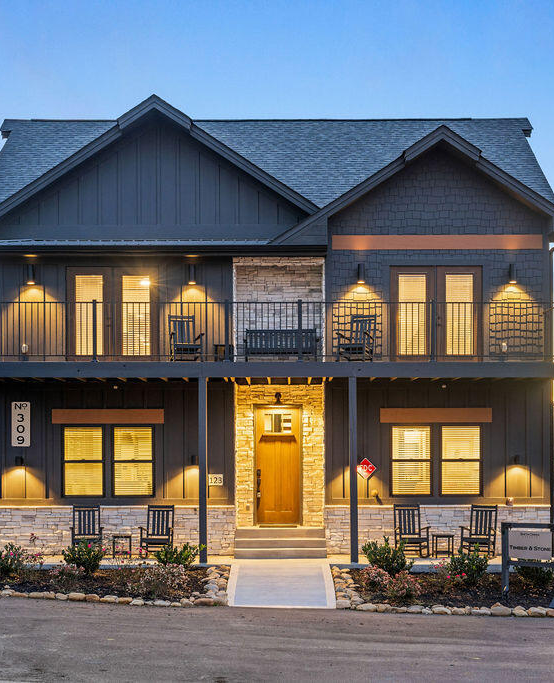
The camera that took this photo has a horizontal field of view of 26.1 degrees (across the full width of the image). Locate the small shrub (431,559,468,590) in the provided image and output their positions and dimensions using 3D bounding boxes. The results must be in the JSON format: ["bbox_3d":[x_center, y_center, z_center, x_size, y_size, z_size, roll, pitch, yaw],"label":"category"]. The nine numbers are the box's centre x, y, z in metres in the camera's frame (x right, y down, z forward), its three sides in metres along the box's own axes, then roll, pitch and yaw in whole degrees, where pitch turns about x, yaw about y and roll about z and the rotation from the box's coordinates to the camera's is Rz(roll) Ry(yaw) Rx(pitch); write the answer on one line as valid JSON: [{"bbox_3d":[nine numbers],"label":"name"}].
[{"bbox_3d":[3.191,4.310,22.100,0.680,0.580,0.640,0,-2,0],"label":"small shrub"}]

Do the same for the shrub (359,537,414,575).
[{"bbox_3d":[2.090,4.067,22.600,0.980,0.760,0.900,0,-2,0],"label":"shrub"}]

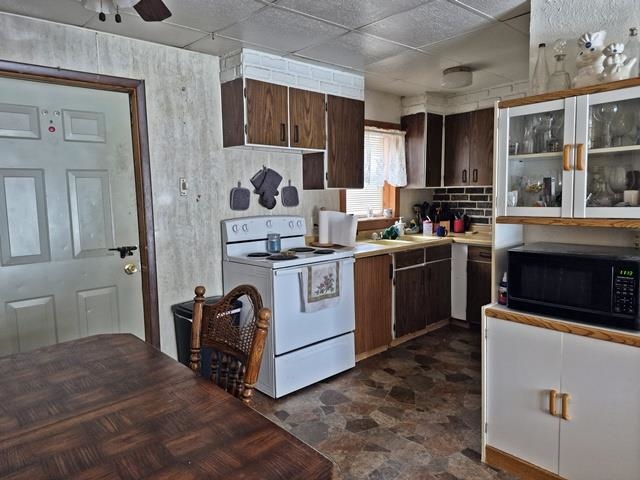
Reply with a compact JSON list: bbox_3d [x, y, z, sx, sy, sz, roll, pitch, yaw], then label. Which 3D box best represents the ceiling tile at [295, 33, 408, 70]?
[{"bbox_3d":[0.236,-1.336,3.007,0.618,0.022,0.600,-6,9,-40],"label":"ceiling tile"}]

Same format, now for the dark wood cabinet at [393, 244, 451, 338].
[{"bbox_3d":[0.791,0.435,4.253,0.945,0.805,0.606,-7,9,-41],"label":"dark wood cabinet"}]

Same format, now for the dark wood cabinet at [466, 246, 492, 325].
[{"bbox_3d":[1.790,0.459,4.206,0.600,0.850,0.410,-6,9,-40],"label":"dark wood cabinet"}]

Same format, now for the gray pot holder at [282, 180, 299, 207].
[{"bbox_3d":[-0.246,-0.387,3.584,0.180,0.225,0.022,-7,9,-42],"label":"gray pot holder"}]

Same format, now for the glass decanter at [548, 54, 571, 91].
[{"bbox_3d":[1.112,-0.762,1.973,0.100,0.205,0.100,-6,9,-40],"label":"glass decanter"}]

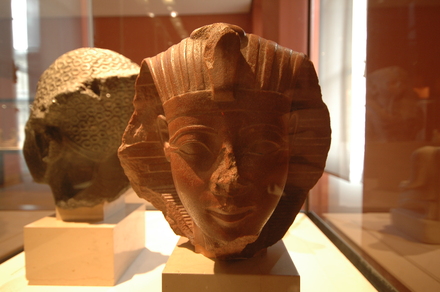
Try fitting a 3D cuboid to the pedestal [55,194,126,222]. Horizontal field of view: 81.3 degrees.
[{"bbox_3d":[-0.222,0.105,0.449,0.077,0.030,0.078,0,2,2],"label":"pedestal"}]

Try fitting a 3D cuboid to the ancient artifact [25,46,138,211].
[{"bbox_3d":[-0.220,-0.034,0.442,0.223,0.256,0.182,0,2,2],"label":"ancient artifact"}]

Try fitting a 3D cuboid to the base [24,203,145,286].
[{"bbox_3d":[-0.220,0.163,0.447,0.135,0.086,0.133,0,2,2],"label":"base"}]

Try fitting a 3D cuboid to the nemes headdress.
[{"bbox_3d":[0.003,-0.010,0.308,0.256,0.253,0.189,0,2,2],"label":"nemes headdress"}]

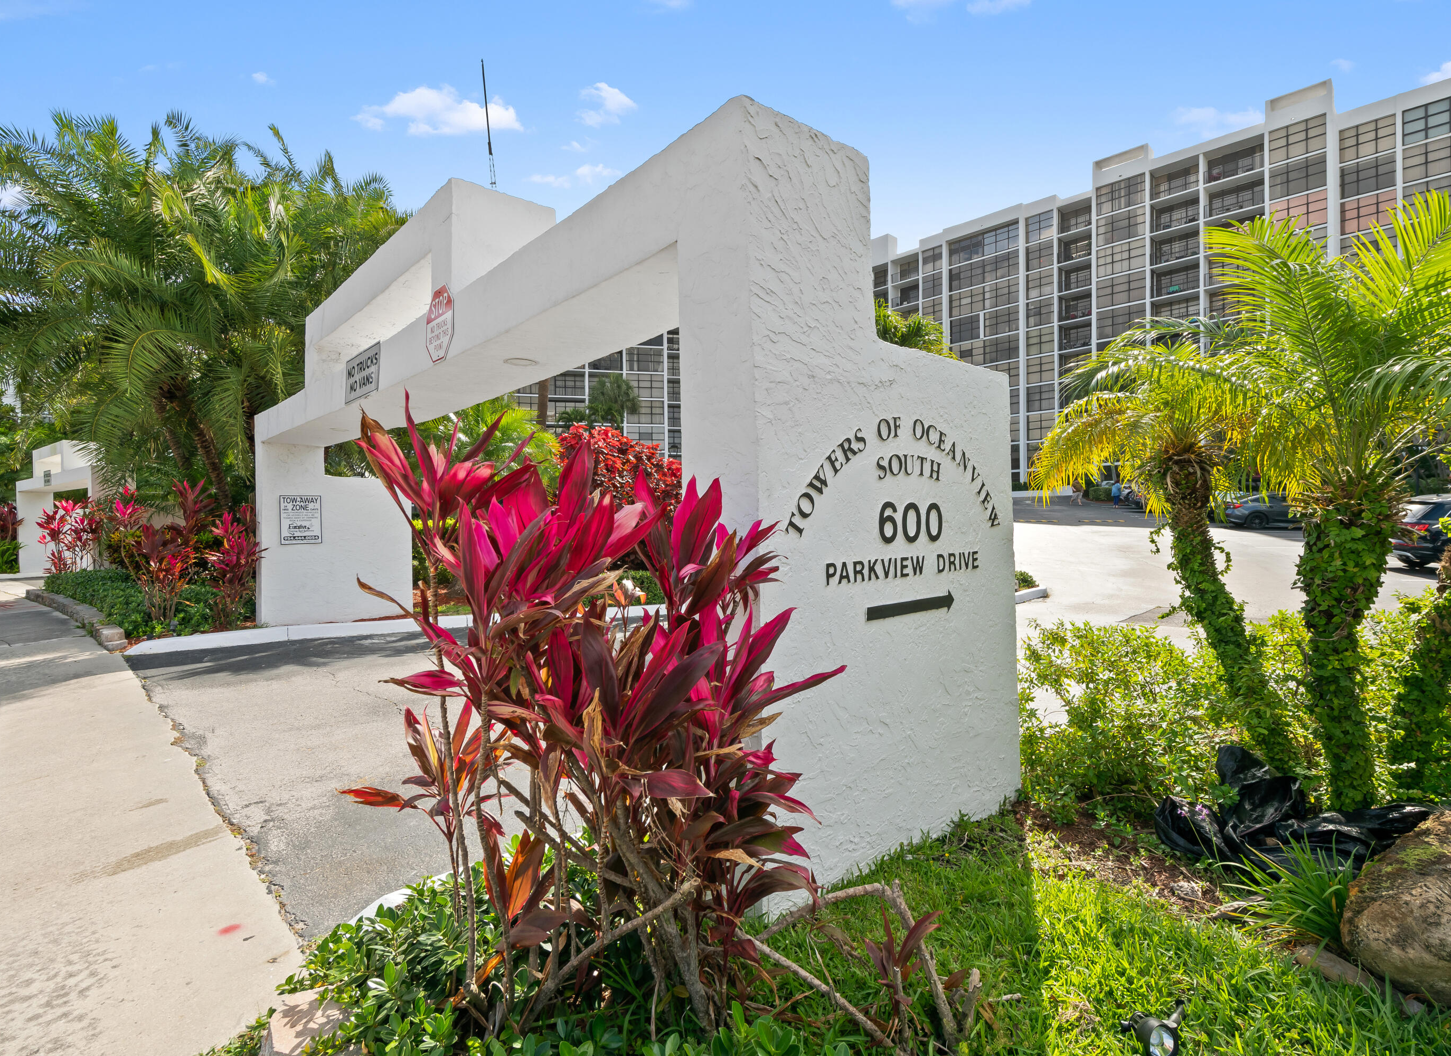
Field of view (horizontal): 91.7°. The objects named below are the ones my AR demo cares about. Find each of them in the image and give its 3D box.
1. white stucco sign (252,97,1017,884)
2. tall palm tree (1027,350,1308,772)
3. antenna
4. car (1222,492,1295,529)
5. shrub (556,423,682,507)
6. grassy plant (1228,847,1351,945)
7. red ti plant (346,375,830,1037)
[{"bbox_3d":[-2.283,-0.310,6.372,1.870,3.560,9.120,-2,1,-42],"label":"white stucco sign"},{"bbox_3d":[2.344,0.191,3.750,1.300,2.250,1.250,-1,1,32],"label":"tall palm tree"},{"bbox_3d":[-1.683,-2.853,5.000,0.035,0.940,0.035,-5,0,0],"label":"antenna"},{"bbox_3d":[22.334,-0.714,27.406,4.660,1.430,1.820,-1,1,30],"label":"car"},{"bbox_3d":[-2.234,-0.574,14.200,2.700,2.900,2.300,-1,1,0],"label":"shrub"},{"bbox_3d":[2.011,1.301,2.500,0.400,0.300,0.380,0,1,39],"label":"grassy plant"},{"bbox_3d":[-0.369,0.509,1.970,1.330,1.700,1.020,-1,1,0],"label":"red ti plant"}]

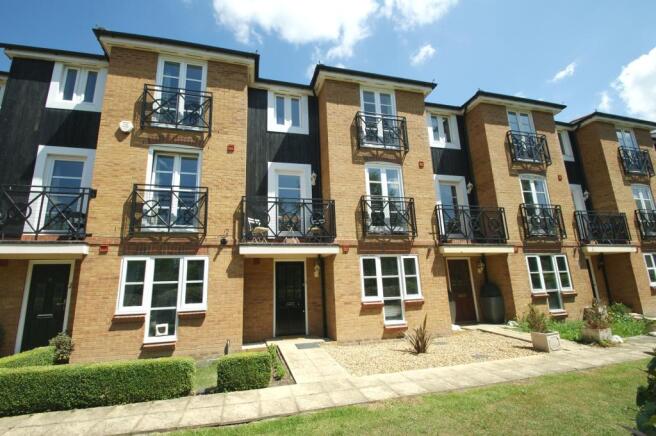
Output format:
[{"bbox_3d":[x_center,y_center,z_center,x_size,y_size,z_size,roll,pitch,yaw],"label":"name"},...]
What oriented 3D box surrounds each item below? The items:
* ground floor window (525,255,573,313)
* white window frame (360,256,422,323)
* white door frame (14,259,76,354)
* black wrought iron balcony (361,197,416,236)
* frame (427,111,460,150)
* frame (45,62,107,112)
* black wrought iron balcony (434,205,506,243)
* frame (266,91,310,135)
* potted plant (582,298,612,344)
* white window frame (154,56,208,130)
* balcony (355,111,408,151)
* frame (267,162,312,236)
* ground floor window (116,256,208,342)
[{"bbox_3d":[7.152,2.075,8.768,1.755,1.774,0.140,1,-12,-14],"label":"ground floor window"},{"bbox_3d":[1.706,1.898,7.308,1.720,1.825,0.110,1,-12,-14],"label":"white window frame"},{"bbox_3d":[-6.344,2.021,6.152,0.920,2.100,0.100,1,-12,-14],"label":"white door frame"},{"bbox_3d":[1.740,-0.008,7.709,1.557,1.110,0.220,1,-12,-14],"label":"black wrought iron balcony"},{"bbox_3d":[4.137,-3.145,9.793,1.260,1.343,0.120,1,-12,-14],"label":"frame"},{"bbox_3d":[-6.583,-3.445,7.266,1.280,1.366,0.140,1,-12,-14],"label":"frame"},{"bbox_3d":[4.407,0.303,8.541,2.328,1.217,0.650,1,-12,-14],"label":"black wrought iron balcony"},{"bbox_3d":[-1.224,-3.294,8.611,1.280,1.366,0.140,1,-12,-14],"label":"frame"},{"bbox_3d":[6.009,2.348,6.177,0.400,0.850,0.400,1,-12,-14],"label":"potted plant"},{"bbox_3d":[-3.770,-3.186,7.007,1.170,2.090,0.100,1,-12,-14],"label":"white window frame"},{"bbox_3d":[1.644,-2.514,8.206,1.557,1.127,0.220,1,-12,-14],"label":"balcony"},{"bbox_3d":[-1.092,-0.544,7.914,1.276,2.261,0.120,1,-12,-14],"label":"frame"},{"bbox_3d":[-3.621,1.783,6.061,1.755,1.774,0.140,1,-12,-14],"label":"ground floor window"}]

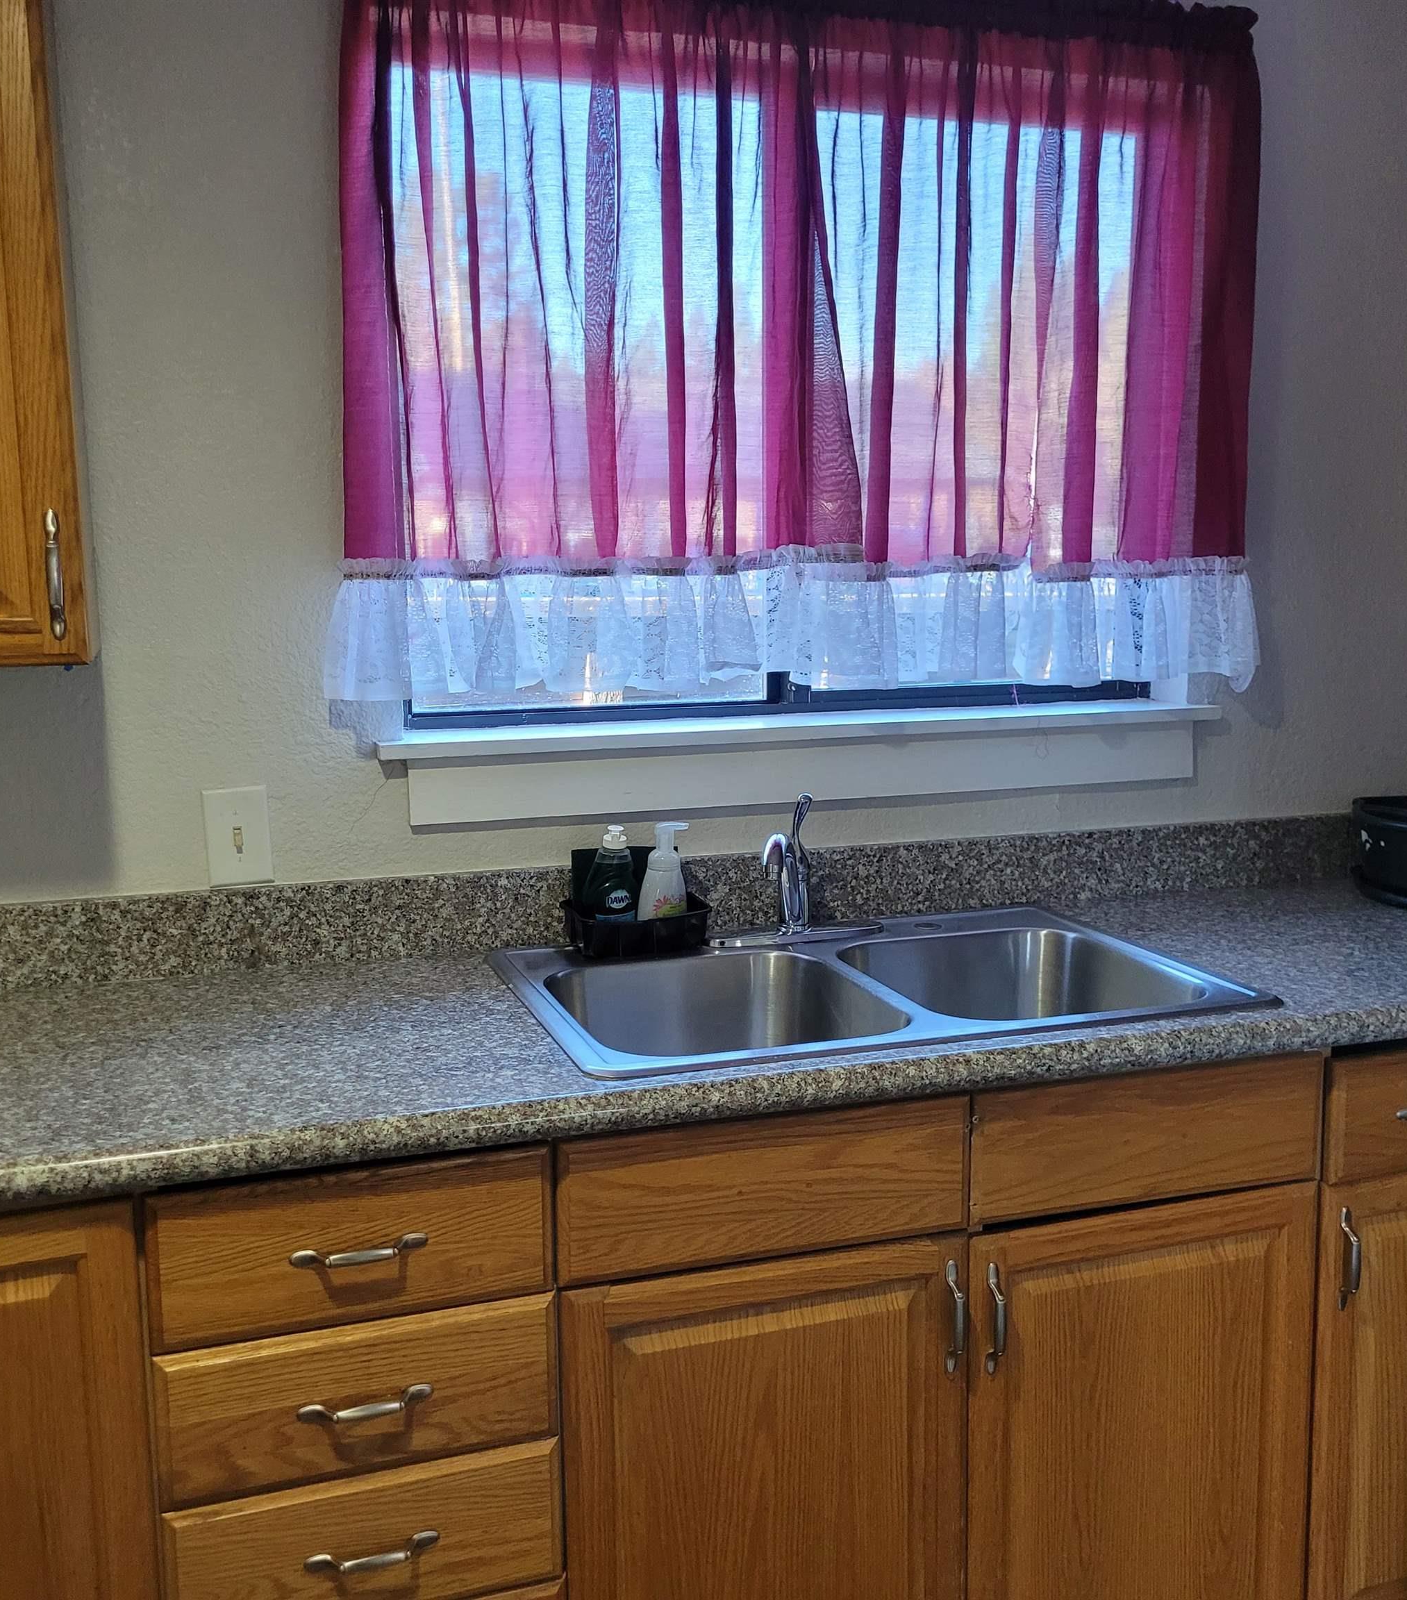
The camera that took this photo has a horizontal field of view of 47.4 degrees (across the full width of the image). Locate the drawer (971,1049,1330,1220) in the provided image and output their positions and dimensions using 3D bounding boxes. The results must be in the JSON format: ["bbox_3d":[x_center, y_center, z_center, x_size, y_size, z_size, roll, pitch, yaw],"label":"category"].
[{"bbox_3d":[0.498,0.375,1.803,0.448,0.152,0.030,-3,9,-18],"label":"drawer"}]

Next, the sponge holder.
[{"bbox_3d":[-0.090,0.133,2.148,0.183,0.127,0.102,-3,9,-18],"label":"sponge holder"}]

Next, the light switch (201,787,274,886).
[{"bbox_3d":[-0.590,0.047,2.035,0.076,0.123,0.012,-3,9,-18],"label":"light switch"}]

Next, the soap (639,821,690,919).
[{"bbox_3d":[-0.053,0.111,2.146,0.075,0.163,0.055,0,8,6],"label":"soap"}]

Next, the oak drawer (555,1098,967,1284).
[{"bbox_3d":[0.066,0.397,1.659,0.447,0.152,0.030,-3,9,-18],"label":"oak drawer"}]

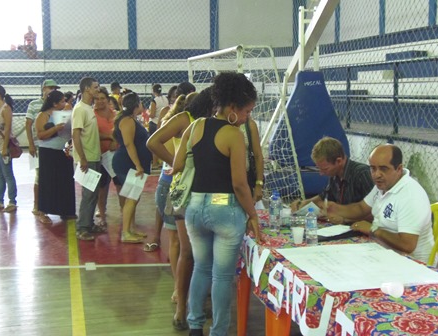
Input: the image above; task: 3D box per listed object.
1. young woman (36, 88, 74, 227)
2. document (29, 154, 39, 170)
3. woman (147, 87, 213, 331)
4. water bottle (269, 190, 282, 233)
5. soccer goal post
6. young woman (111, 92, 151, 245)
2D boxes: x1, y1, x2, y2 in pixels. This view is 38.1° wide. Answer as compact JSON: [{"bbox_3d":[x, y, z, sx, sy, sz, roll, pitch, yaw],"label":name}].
[{"bbox_3d":[-2.010,-0.139,7.712,0.450,1.580,0.480,0,7,3],"label":"young woman"},{"bbox_3d":[-2.313,-0.064,8.149,0.240,0.210,0.020,0,7,6],"label":"document"},{"bbox_3d":[-0.244,0.290,4.196,0.500,1.570,0.420,5,9,40],"label":"woman"},{"bbox_3d":[0.328,0.260,3.675,0.066,0.215,0.066,0,7,0],"label":"water bottle"},{"bbox_3d":[0.332,-0.633,9.451,0.940,2.139,3.150,-2,7,-13],"label":"soccer goal post"},{"bbox_3d":[-0.923,-0.008,6.668,0.410,1.550,0.450,-1,7,-6],"label":"young woman"}]

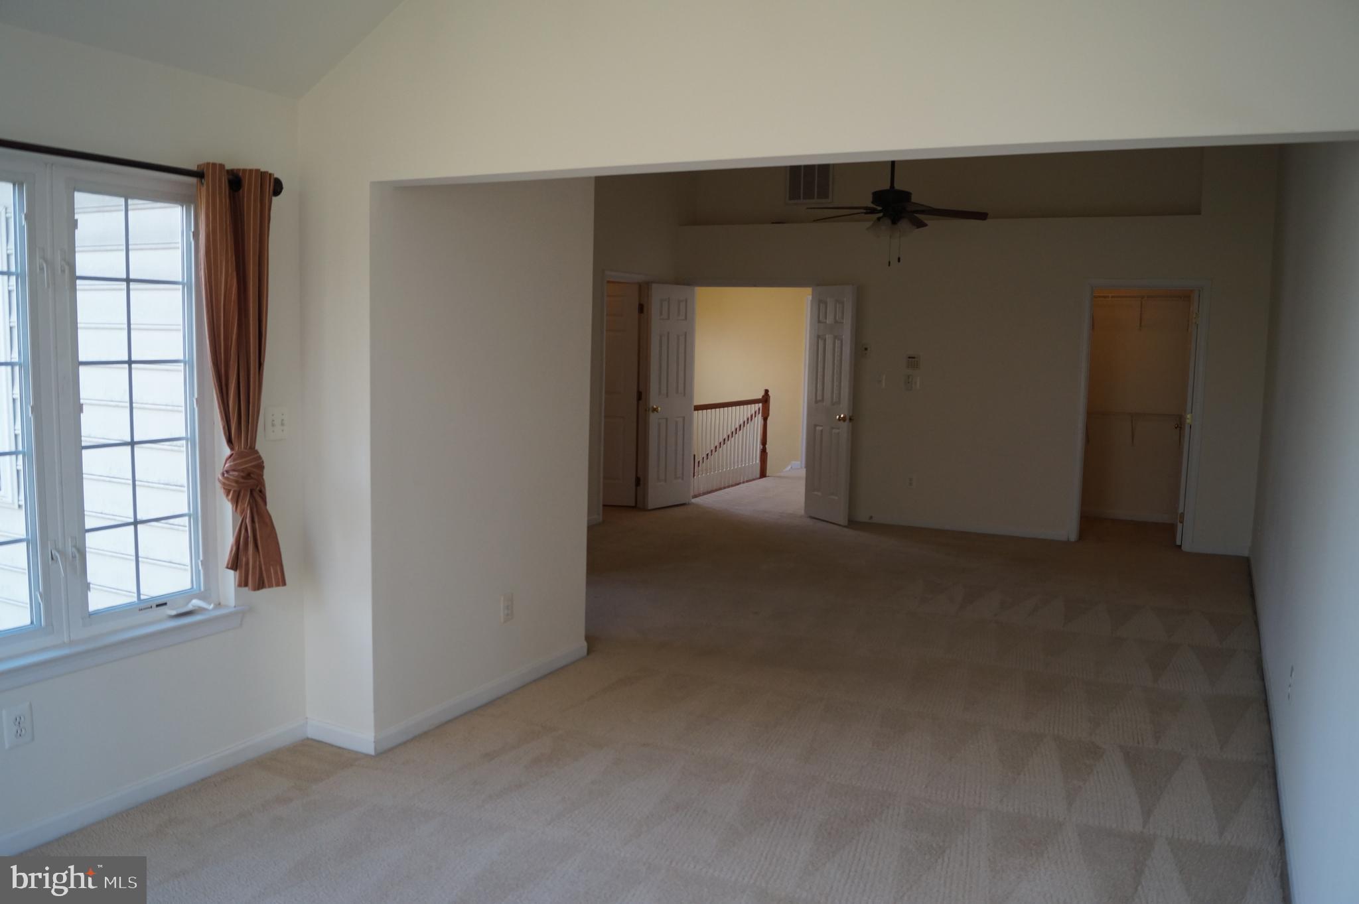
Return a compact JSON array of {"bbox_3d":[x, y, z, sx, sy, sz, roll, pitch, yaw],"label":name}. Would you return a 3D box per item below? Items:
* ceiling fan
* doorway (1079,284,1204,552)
[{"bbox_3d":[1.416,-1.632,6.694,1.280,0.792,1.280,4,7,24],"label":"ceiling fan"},{"bbox_3d":[3.687,-0.273,8.185,0.820,2.070,0.130,4,7,24],"label":"doorway"}]

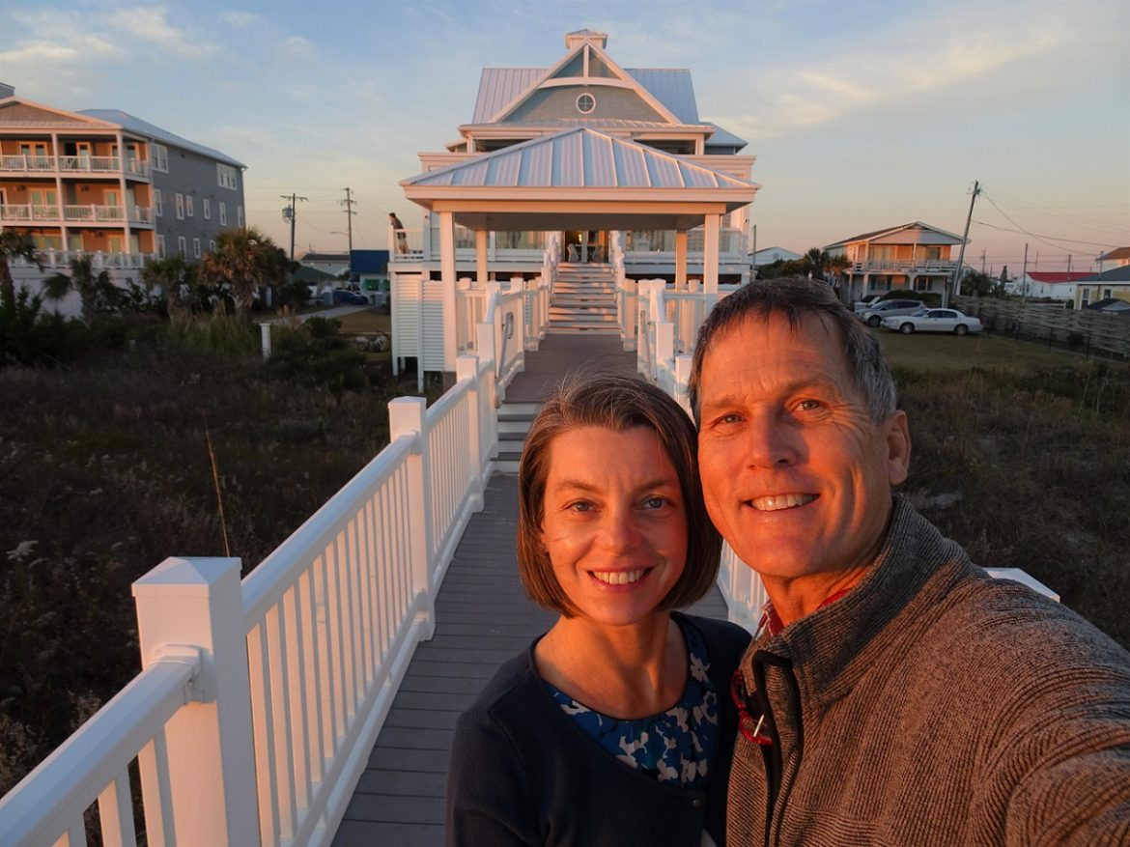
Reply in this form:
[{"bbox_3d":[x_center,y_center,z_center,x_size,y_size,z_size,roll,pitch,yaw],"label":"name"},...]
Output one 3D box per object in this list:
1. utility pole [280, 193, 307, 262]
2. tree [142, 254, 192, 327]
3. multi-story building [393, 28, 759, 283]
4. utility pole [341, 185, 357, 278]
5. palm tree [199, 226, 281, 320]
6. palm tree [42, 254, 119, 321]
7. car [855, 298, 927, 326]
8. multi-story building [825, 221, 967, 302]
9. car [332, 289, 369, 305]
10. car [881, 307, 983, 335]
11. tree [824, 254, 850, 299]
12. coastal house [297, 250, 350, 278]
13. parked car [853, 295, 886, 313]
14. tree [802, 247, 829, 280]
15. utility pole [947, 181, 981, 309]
[{"bbox_3d":[-24.534,-15.438,70.933,2.400,10.370,0.600,1,11,1],"label":"utility pole"},{"bbox_3d":[-21.322,-6.978,41.919,2.800,4.150,2.800,1,11,1],"label":"tree"},{"bbox_3d":[0.604,-9.874,29.678,13.500,15.000,19.000,1,11,1],"label":"multi-story building"},{"bbox_3d":[-24.756,-20.359,89.832,1.800,12.900,0.600,1,10,3],"label":"utility pole"},{"bbox_3d":[-17.713,-7.851,42.691,4.300,5.610,4.200,1,11,1],"label":"palm tree"},{"bbox_3d":[-25.624,-6.908,41.521,3.800,4.110,3.600,1,11,1],"label":"palm tree"},{"bbox_3d":[21.772,-7.396,52.506,4.800,1.700,1.900,-1,10,-8],"label":"car"},{"bbox_3d":[31.221,-14.951,75.023,9.800,7.500,13.500,1,10,3],"label":"multi-story building"},{"bbox_3d":[-21.145,-12.229,76.046,4.500,1.470,1.800,4,11,20],"label":"car"},{"bbox_3d":[21.225,-5.953,45.310,5.400,1.490,1.980,0,10,2],"label":"car"},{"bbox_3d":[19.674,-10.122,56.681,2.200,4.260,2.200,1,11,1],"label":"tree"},{"bbox_3d":[-32.660,-20.979,111.058,11.000,6.400,9.000,1,10,3],"label":"coastal house"},{"bbox_3d":[22.478,-8.349,57.415,4.500,1.550,1.830,-5,11,-28],"label":"parked car"},{"bbox_3d":[23.283,-13.403,72.765,2.700,5.500,2.700,1,10,3],"label":"tree"},{"bbox_3d":[30.335,-13.399,59.893,0.600,9.970,0.600,8,11,0],"label":"utility pole"}]

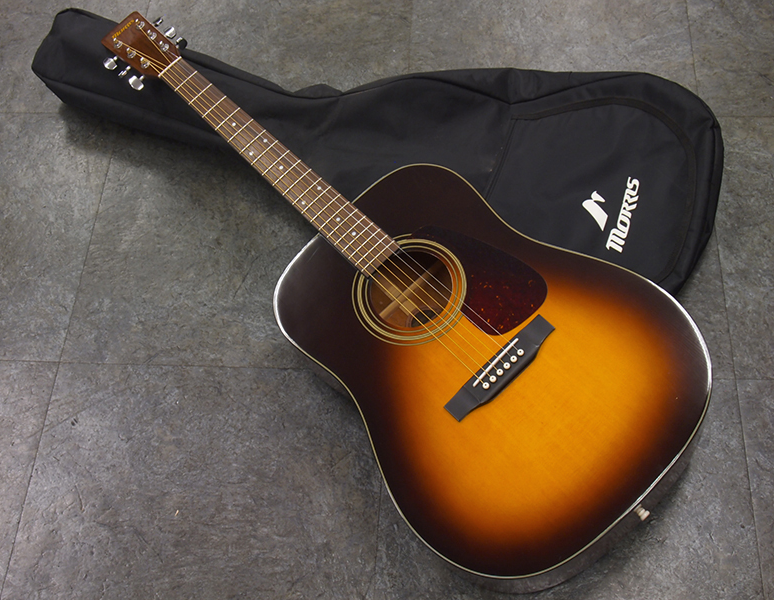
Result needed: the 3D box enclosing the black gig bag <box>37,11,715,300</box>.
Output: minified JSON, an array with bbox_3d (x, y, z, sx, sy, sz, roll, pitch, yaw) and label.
[{"bbox_3d":[-0.039,-0.261,1.584,1.070,0.108,0.430,15,60,13],"label":"black gig bag"}]

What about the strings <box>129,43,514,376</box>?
[{"bbox_3d":[-0.119,-0.155,1.388,0.056,0.020,0.748,-43,65,-8],"label":"strings"}]

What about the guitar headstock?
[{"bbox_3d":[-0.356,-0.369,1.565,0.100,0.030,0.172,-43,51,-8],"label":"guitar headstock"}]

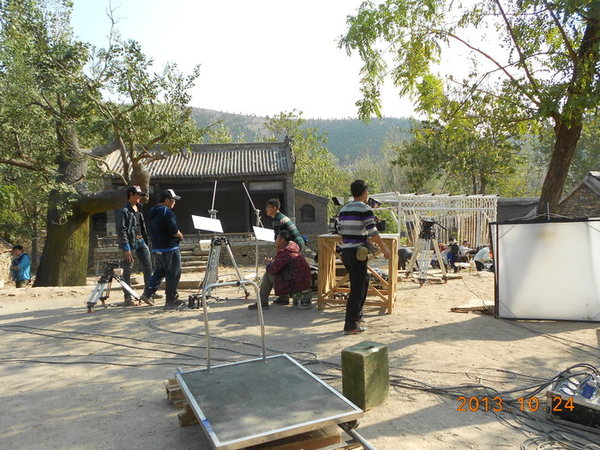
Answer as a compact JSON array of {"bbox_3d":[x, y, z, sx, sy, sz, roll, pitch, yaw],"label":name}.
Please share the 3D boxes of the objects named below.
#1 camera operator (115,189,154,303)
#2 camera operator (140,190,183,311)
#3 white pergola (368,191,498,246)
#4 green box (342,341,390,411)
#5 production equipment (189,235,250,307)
[{"bbox_3d":[-2.513,0.310,6.842,0.420,1.780,0.480,1,3,41],"label":"camera operator"},{"bbox_3d":[-2.045,0.336,6.683,0.480,1.730,0.500,-2,3,-40],"label":"camera operator"},{"bbox_3d":[4.164,-0.083,13.946,3.300,1.880,2.300,-1,2,-14],"label":"white pergola"},{"bbox_3d":[0.488,1.110,3.349,0.201,0.392,0.316,1,3,42],"label":"green box"},{"bbox_3d":[-1.199,0.678,6.826,0.850,1.020,0.800,-1,2,-11],"label":"production equipment"}]

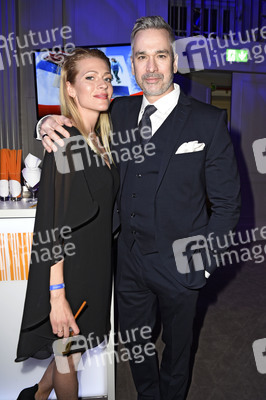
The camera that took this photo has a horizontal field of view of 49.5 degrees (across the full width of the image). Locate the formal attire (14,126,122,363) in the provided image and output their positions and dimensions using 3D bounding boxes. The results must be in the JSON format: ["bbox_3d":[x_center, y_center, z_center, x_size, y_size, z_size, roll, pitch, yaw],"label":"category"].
[{"bbox_3d":[-0.265,0.194,1.182,0.360,0.960,0.400,3,6,33],"label":"formal attire"}]

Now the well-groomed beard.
[{"bbox_3d":[0.083,-0.428,1.060,0.135,0.088,0.090,1,13,8],"label":"well-groomed beard"}]

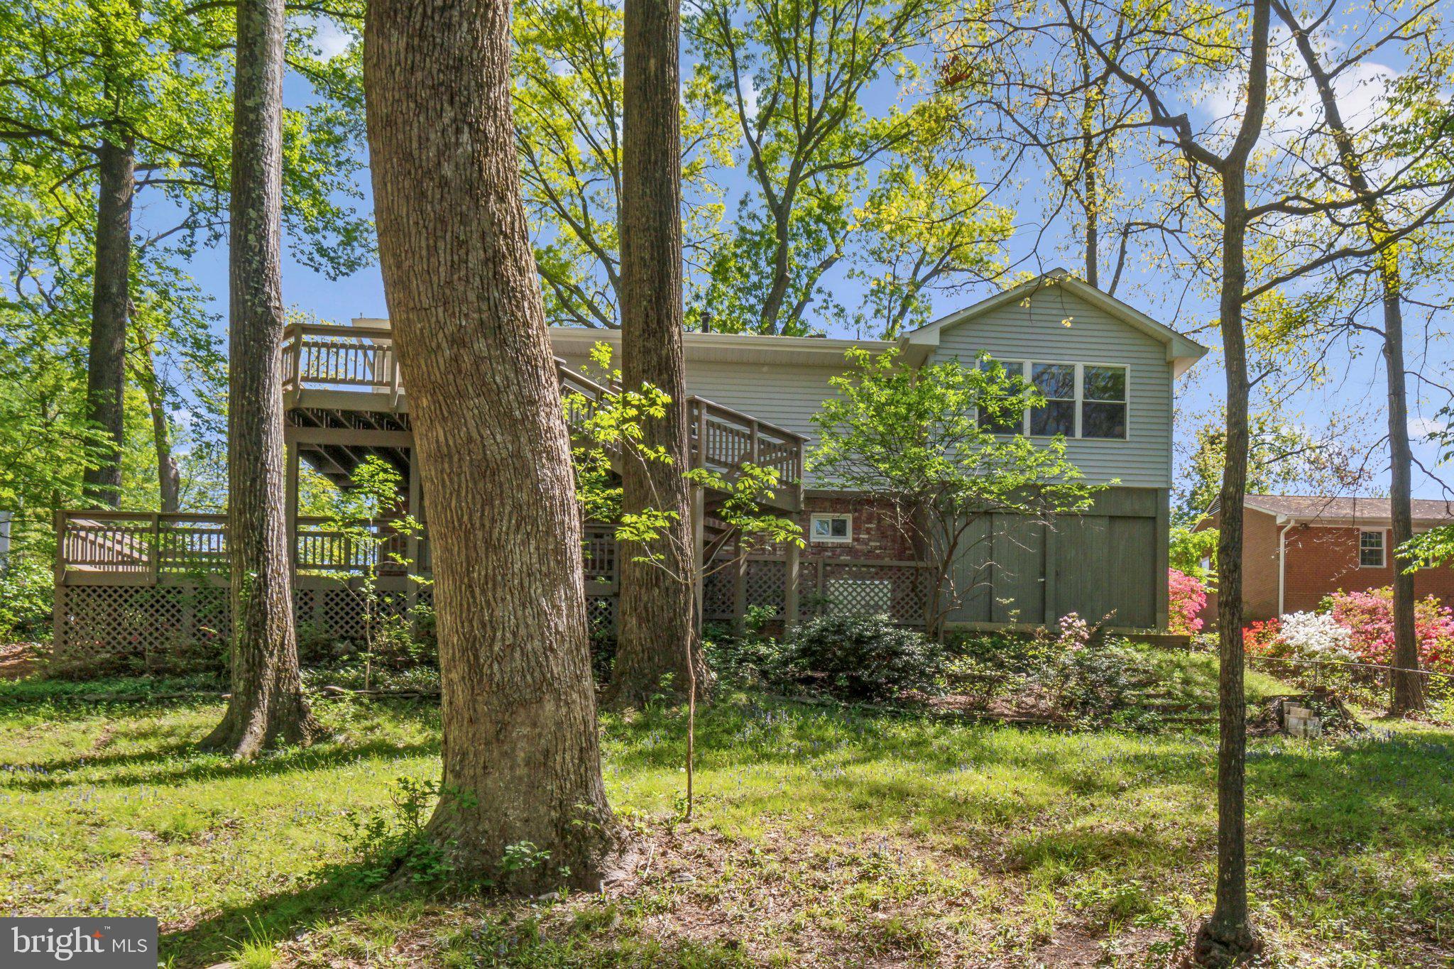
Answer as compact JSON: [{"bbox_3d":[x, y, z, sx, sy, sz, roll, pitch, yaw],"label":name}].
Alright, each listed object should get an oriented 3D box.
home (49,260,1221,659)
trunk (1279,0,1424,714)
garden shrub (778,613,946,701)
[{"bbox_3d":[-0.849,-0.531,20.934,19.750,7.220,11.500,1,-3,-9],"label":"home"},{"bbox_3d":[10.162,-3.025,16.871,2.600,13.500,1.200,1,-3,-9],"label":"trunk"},{"bbox_3d":[1.720,2.178,12.900,2.050,1.050,1.600,1,-3,-9],"label":"garden shrub"}]

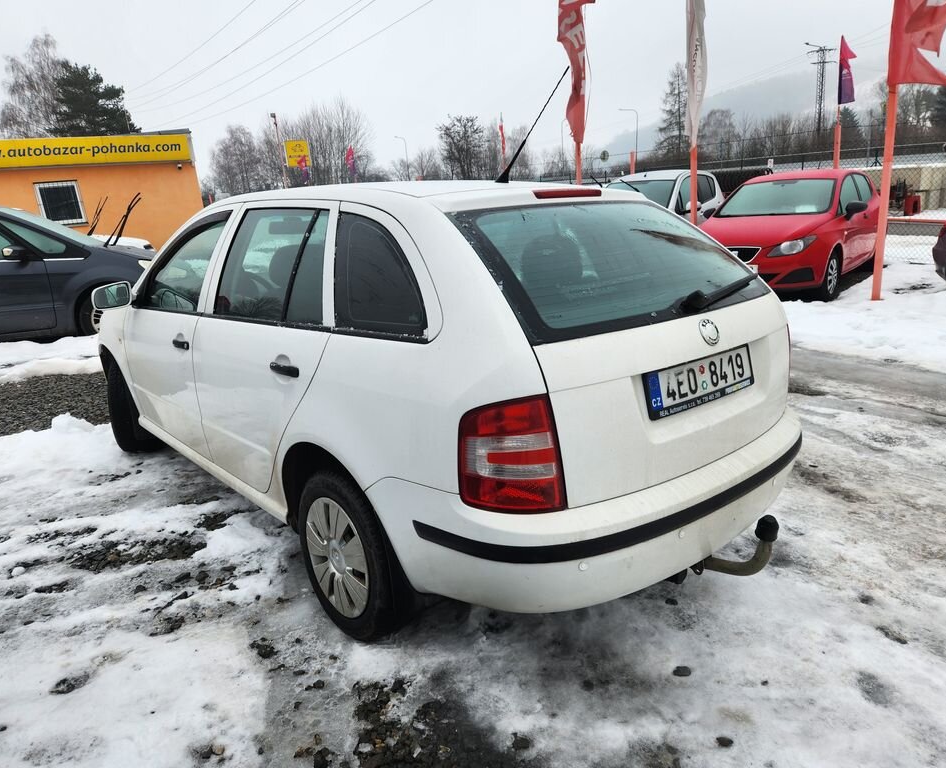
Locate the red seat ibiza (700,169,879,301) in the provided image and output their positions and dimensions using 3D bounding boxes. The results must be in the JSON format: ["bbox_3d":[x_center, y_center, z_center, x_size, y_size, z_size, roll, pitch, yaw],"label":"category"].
[{"bbox_3d":[4.084,-1.985,8.780,1.700,1.445,4.050,8,20,39],"label":"red seat ibiza"}]

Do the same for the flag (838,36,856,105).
[{"bbox_3d":[6.211,-5.207,11.300,0.280,1.080,0.160,2,16,21],"label":"flag"}]

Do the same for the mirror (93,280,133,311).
[{"bbox_3d":[-1.854,-0.451,3.471,0.110,0.150,0.190,9,18,40],"label":"mirror"}]

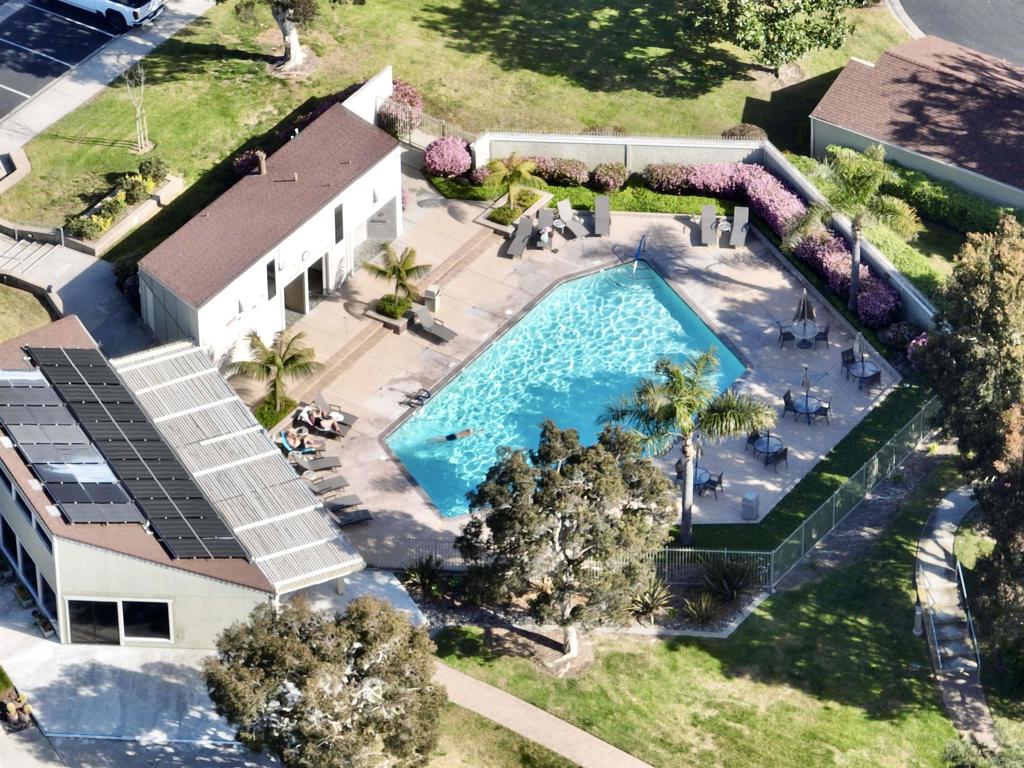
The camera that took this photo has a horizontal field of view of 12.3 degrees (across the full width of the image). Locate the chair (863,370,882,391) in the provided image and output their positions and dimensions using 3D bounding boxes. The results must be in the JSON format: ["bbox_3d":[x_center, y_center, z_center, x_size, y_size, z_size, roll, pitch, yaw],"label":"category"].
[{"bbox_3d":[13.672,-0.205,180.435,0.600,0.880,0.620,-29,44,-33],"label":"chair"}]

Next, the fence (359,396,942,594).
[{"bbox_3d":[6.340,5.283,172.245,22.929,1.750,6.614,-13,37,-16],"label":"fence"}]

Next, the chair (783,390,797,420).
[{"bbox_3d":[10.416,0.726,177.256,0.610,0.880,0.580,22,42,27],"label":"chair"}]

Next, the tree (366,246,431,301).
[{"bbox_3d":[-4.441,-3.982,184.235,2.450,2.400,2.350,-1,36,0],"label":"tree"}]

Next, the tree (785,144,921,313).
[{"bbox_3d":[13.101,-5.515,181.328,5.200,6.100,4.900,0,36,0],"label":"tree"}]

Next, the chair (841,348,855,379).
[{"bbox_3d":[12.780,-0.788,179.304,0.580,0.880,0.610,-22,41,-27],"label":"chair"}]

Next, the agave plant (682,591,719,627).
[{"bbox_3d":[6.636,7.903,167.661,1.300,1.100,1.200,0,36,0],"label":"agave plant"}]

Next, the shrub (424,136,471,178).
[{"bbox_3d":[-2.607,-9.136,192.537,1.850,1.600,1.800,-1,36,0],"label":"shrub"}]

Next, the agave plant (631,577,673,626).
[{"bbox_3d":[4.952,7.838,168.937,1.500,1.500,1.400,-1,36,0],"label":"agave plant"}]

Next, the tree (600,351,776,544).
[{"bbox_3d":[6.364,2.904,170.790,6.000,7.300,5.700,-1,36,0],"label":"tree"}]

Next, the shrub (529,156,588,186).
[{"bbox_3d":[1.849,-8.430,189.374,2.400,1.150,1.250,2,36,3],"label":"shrub"}]

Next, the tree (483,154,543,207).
[{"bbox_3d":[0.016,-7.929,187.141,2.350,2.400,2.200,0,36,0],"label":"tree"}]

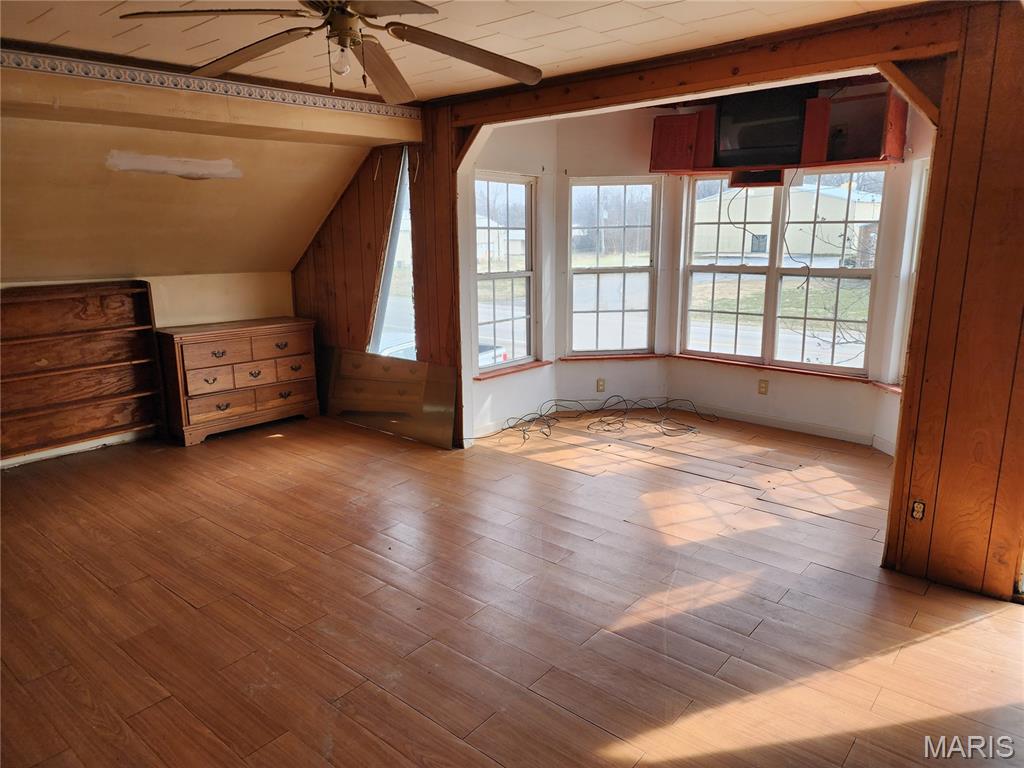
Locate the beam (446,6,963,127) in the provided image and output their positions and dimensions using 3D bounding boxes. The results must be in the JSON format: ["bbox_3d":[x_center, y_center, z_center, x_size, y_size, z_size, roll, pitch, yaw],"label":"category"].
[{"bbox_3d":[0.684,-1.545,3.512,2.770,0.165,0.130,10,16,39],"label":"beam"}]

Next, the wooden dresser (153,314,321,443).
[{"bbox_3d":[-2.164,-0.059,5.450,0.420,0.805,1.150,11,17,42],"label":"wooden dresser"}]

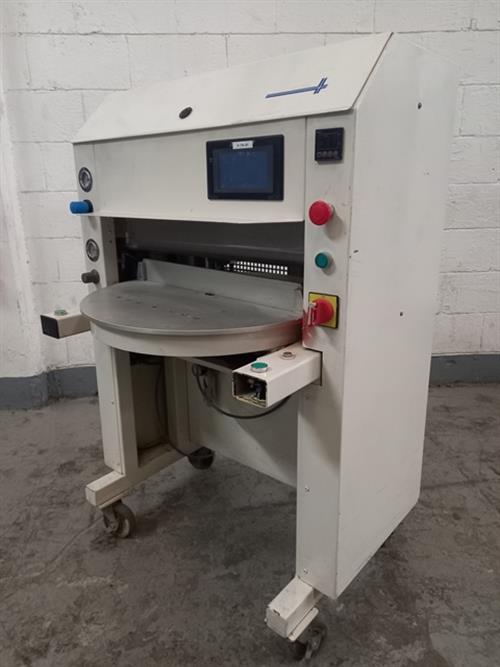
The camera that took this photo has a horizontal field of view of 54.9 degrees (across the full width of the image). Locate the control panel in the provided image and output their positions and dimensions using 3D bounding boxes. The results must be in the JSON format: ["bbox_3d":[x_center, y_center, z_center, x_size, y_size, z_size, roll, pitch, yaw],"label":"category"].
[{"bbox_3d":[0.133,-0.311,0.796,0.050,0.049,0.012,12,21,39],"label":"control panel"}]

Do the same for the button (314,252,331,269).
[{"bbox_3d":[0.128,-0.129,0.862,0.027,0.028,0.014,12,21,37],"label":"button"}]

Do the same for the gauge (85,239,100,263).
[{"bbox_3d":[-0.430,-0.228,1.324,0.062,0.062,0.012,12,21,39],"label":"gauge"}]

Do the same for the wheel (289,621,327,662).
[{"bbox_3d":[0.129,0.710,1.111,0.100,0.120,0.050,12,21,37],"label":"wheel"}]

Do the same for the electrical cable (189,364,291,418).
[{"bbox_3d":[-0.050,0.173,1.385,0.380,0.150,0.100,12,21,39],"label":"electrical cable"}]

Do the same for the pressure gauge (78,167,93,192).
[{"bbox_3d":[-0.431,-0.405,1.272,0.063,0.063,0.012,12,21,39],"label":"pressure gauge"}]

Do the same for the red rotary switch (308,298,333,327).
[{"bbox_3d":[0.126,-0.039,0.873,0.042,0.046,0.032,12,21,37],"label":"red rotary switch"}]

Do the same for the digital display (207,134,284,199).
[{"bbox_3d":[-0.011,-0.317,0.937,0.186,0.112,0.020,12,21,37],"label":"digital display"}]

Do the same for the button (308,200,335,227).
[{"bbox_3d":[0.126,-0.204,0.816,0.041,0.041,0.037,12,21,39],"label":"button"}]

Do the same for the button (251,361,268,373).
[{"bbox_3d":[0.016,0.058,0.816,0.029,0.012,0.029,-1,16,0],"label":"button"}]

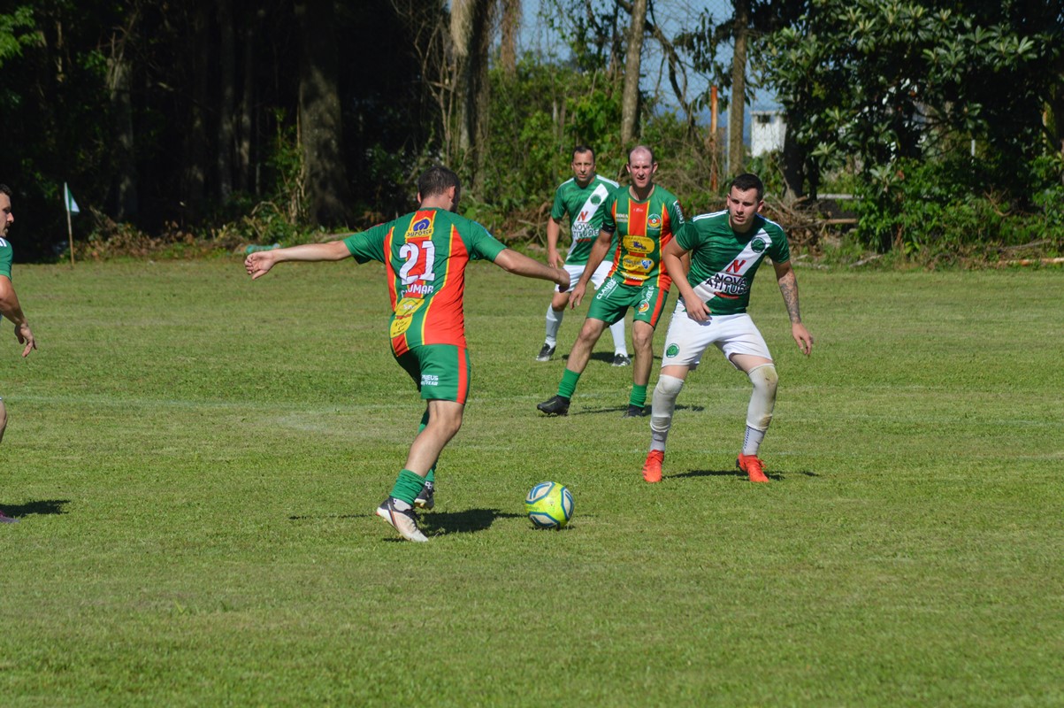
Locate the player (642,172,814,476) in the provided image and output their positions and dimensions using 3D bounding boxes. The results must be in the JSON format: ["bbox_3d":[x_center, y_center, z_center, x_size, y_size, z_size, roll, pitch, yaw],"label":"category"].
[{"bbox_3d":[1.018,-0.136,41.700,0.900,1.620,0.600,0,1,-8],"label":"player"}]

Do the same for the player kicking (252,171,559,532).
[{"bbox_3d":[-0.565,-0.002,36.100,1.400,1.690,0.780,1,2,28],"label":"player kicking"}]

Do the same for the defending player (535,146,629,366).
[{"bbox_3d":[0.396,-0.782,63.800,0.750,1.760,0.480,0,1,10],"label":"defending player"}]

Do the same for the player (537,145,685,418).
[{"bbox_3d":[0.507,-0.465,51.400,0.950,1.750,0.550,0,1,12],"label":"player"}]

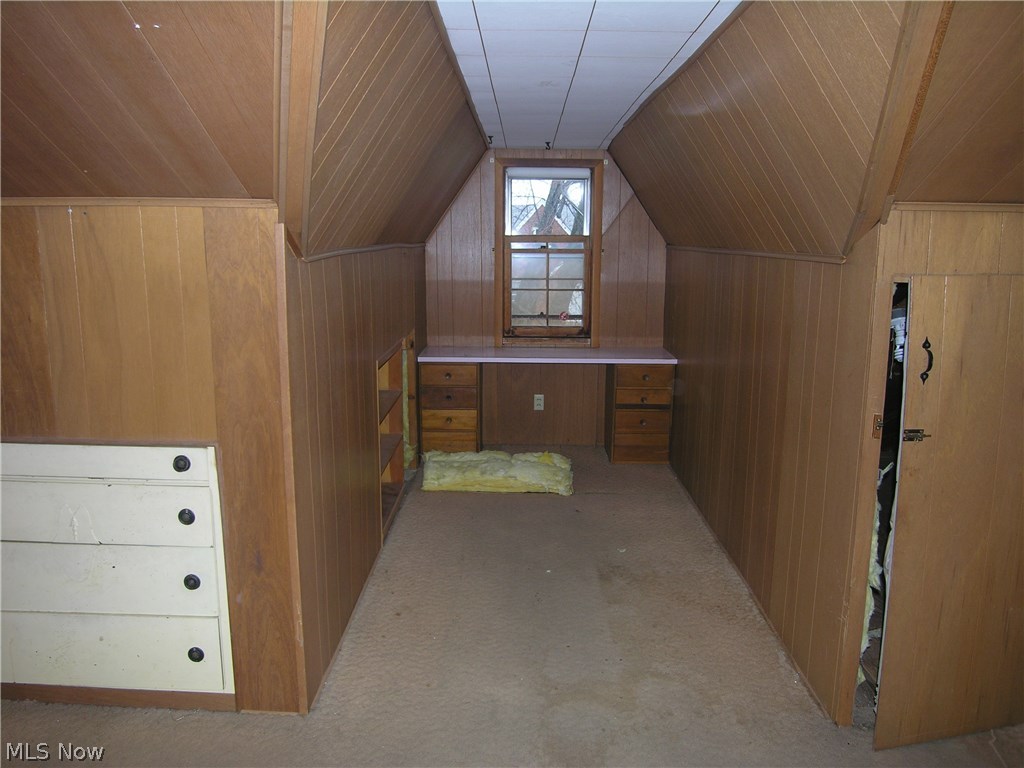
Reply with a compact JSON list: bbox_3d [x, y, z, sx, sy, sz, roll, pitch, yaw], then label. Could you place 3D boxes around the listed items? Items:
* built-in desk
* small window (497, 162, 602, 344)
[{"bbox_3d":[0.228,0.144,4.859,1.661,0.724,0.470,0,12,1],"label":"built-in desk"},{"bbox_3d":[0.253,-0.890,4.915,0.732,1.263,0.100,0,12,1],"label":"small window"}]

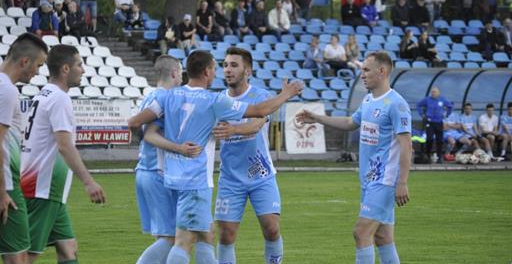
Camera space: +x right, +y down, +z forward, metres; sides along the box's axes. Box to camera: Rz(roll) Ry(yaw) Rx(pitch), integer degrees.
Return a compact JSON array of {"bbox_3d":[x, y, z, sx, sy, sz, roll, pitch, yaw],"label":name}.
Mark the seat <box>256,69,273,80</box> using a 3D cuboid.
[{"bbox_3d":[0.227,-1.447,66.955,0.420,0.290,0.400,0,1,-18],"label":"seat"}]

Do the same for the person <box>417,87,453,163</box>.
[{"bbox_3d":[4.166,-0.168,62.000,0.790,1.770,0.380,0,1,-2],"label":"person"}]

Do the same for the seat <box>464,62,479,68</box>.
[{"bbox_3d":[5.590,-1.662,68.740,0.430,0.310,0.410,0,1,-21],"label":"seat"}]

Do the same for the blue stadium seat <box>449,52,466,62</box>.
[{"bbox_3d":[5.227,-1.901,68.900,0.430,0.310,0.400,0,1,-15],"label":"blue stadium seat"}]

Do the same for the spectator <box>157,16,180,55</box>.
[{"bbox_3d":[-2.219,-2.339,67.369,0.530,1.130,0.700,0,1,-10],"label":"spectator"}]

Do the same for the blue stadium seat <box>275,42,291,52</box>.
[{"bbox_3d":[0.707,-2.110,68.275,0.420,0.330,0.410,0,1,-13],"label":"blue stadium seat"}]

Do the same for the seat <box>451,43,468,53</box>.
[{"bbox_3d":[5.352,-2.125,69.520,0.420,0.330,0.410,0,1,-13],"label":"seat"}]

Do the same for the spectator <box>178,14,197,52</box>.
[{"bbox_3d":[-1.787,-2.505,69.299,0.500,1.140,0.720,0,1,-18],"label":"spectator"}]

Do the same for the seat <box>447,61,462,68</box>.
[{"bbox_3d":[5.184,-1.691,69.270,0.430,0.270,0.400,0,1,-20],"label":"seat"}]

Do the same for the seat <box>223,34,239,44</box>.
[{"bbox_3d":[-0.626,-2.366,68.690,0.430,0.310,0.410,0,1,-21],"label":"seat"}]

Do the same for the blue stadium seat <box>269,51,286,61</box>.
[{"bbox_3d":[0.562,-1.919,67.800,0.430,0.310,0.400,0,1,-15],"label":"blue stadium seat"}]

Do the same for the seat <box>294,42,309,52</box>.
[{"bbox_3d":[1.175,-2.144,68.600,0.430,0.310,0.400,0,1,-15],"label":"seat"}]

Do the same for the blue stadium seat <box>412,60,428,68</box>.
[{"bbox_3d":[4.197,-1.634,67.770,0.420,0.330,0.410,0,1,-13],"label":"blue stadium seat"}]

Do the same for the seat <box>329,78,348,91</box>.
[{"bbox_3d":[2.043,-1.169,65.770,0.430,0.310,0.410,0,1,-21],"label":"seat"}]

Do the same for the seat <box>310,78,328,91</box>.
[{"bbox_3d":[1.544,-1.144,65.619,0.420,0.330,0.410,0,1,-13],"label":"seat"}]

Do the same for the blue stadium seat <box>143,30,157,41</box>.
[{"bbox_3d":[-2.738,-2.512,69.136,0.400,0.290,0.380,0,1,-18],"label":"blue stadium seat"}]

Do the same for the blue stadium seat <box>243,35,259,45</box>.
[{"bbox_3d":[-0.137,-2.413,69.768,0.430,0.270,0.400,0,1,-20],"label":"blue stadium seat"}]

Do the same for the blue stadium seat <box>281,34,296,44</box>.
[{"bbox_3d":[0.848,-2.372,69.300,0.430,0.310,0.400,0,1,-15],"label":"blue stadium seat"}]

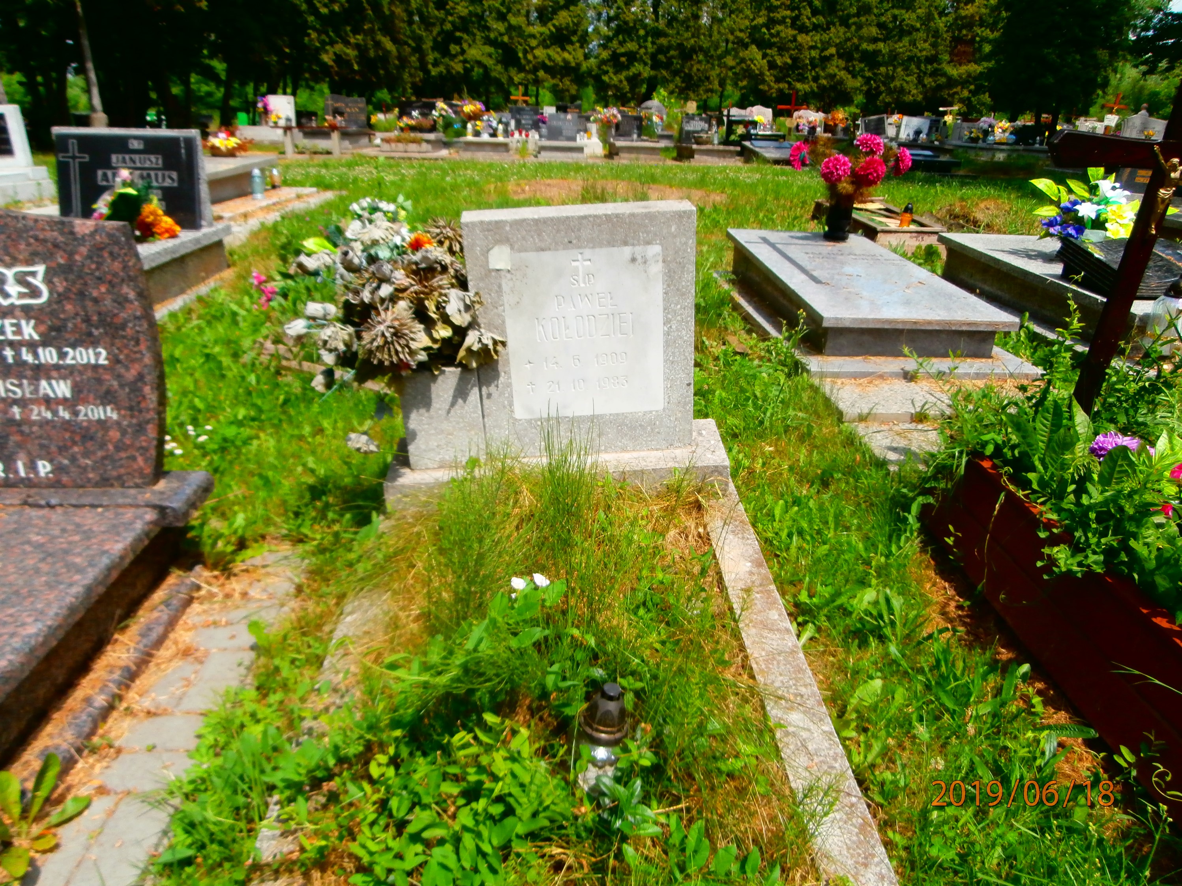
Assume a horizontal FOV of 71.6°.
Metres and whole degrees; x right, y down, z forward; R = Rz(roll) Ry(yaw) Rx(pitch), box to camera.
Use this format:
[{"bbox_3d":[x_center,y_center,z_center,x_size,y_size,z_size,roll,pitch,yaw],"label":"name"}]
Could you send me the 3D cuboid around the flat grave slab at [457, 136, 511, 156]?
[{"bbox_3d":[-1.974,-5.761,15.843,1.000,0.310,1.800,-1,24,-3],"label":"flat grave slab"}]

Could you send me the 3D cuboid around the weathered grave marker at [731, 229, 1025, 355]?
[{"bbox_3d":[1.322,-0.820,4.285,0.845,0.200,1.819,0,26,-5],"label":"weathered grave marker"}]

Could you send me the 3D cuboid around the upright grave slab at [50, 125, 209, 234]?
[{"bbox_3d":[-2.762,-1.597,4.948,0.810,0.560,0.150,0,16,-5],"label":"upright grave slab"}]

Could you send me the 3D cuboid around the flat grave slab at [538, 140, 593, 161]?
[{"bbox_3d":[-0.470,-5.436,15.148,0.960,0.259,1.600,1,24,-3],"label":"flat grave slab"}]

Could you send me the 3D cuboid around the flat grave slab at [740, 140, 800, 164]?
[{"bbox_3d":[3.335,-5.096,14.449,0.960,0.210,1.950,0,27,-4],"label":"flat grave slab"}]

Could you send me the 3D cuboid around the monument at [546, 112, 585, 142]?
[{"bbox_3d":[-0.510,-6.011,15.600,0.710,0.520,0.120,-2,24,-4],"label":"monument"}]

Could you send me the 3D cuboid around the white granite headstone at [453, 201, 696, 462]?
[{"bbox_3d":[-0.023,-0.335,2.530,0.664,0.746,0.145,-4,25,-4],"label":"white granite headstone"}]

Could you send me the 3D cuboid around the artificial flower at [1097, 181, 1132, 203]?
[{"bbox_3d":[2.649,-1.277,4.150,0.130,0.105,0.120,-1,24,-2],"label":"artificial flower"}]

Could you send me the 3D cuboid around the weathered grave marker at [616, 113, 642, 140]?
[{"bbox_3d":[0.693,-5.880,15.277,0.547,0.463,0.130,0,24,-4],"label":"weathered grave marker"}]

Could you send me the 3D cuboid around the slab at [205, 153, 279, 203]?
[{"bbox_3d":[-4.041,-2.766,8.694,0.880,0.310,2.000,-1,24,-2],"label":"slab"}]

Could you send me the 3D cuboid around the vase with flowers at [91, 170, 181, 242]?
[{"bbox_3d":[-2.553,-1.335,4.600,0.380,0.360,0.280,-1,24,-2],"label":"vase with flowers"}]

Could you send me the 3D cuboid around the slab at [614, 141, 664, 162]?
[{"bbox_3d":[0.822,-5.414,15.134,0.920,0.262,1.600,1,24,-3],"label":"slab"}]

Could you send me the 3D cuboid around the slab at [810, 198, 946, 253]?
[{"bbox_3d":[2.466,-1.901,7.169,0.600,0.210,1.700,0,24,-4],"label":"slab"}]

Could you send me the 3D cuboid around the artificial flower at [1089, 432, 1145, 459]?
[{"bbox_3d":[1.360,0.008,2.120,0.115,0.080,0.110,-1,24,-2],"label":"artificial flower"}]

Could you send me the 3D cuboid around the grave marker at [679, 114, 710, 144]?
[{"bbox_3d":[1.884,-5.670,14.800,0.530,0.520,0.110,-2,24,-4],"label":"grave marker"}]

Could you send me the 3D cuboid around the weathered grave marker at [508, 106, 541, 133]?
[{"bbox_3d":[-1.236,-5.981,15.262,0.591,0.532,0.130,0,24,-4],"label":"weathered grave marker"}]

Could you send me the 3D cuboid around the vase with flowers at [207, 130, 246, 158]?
[{"bbox_3d":[-3.648,-2.979,8.135,0.360,0.270,0.310,0,24,-5],"label":"vase with flowers"}]

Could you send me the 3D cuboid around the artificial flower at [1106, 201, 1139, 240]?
[{"bbox_3d":[2.686,-1.129,4.150,0.130,0.160,0.120,-1,24,-2],"label":"artificial flower"}]

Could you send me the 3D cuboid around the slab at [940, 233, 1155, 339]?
[{"bbox_3d":[3.097,-0.959,5.141,0.980,0.300,2.100,0,24,-4],"label":"slab"}]

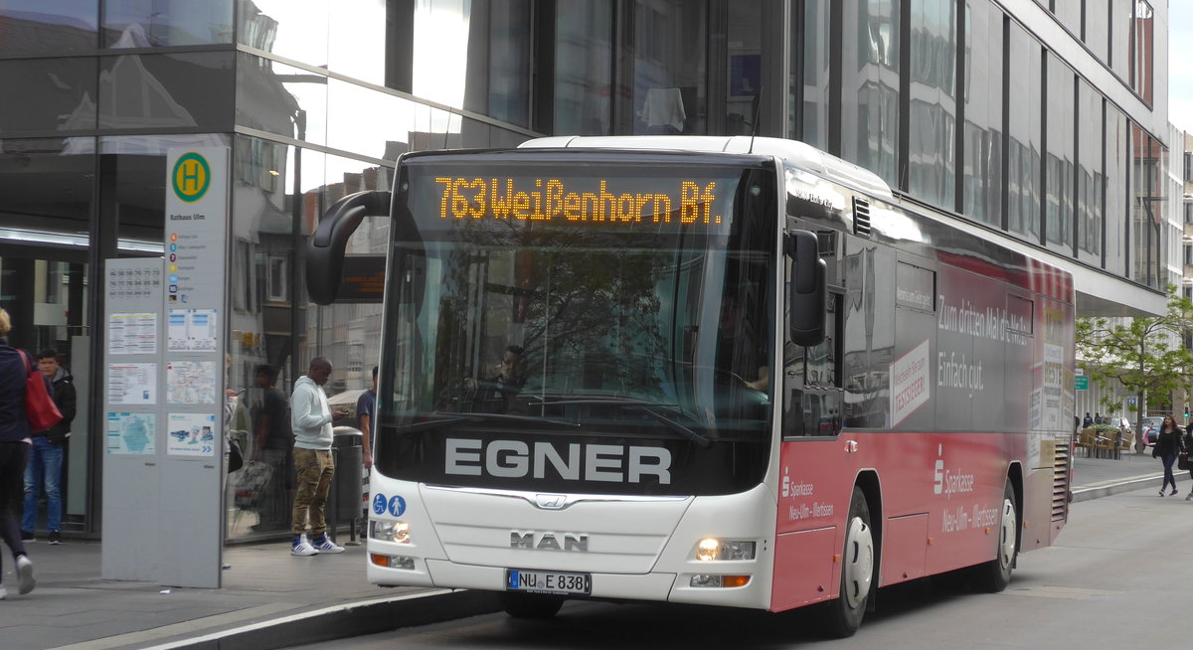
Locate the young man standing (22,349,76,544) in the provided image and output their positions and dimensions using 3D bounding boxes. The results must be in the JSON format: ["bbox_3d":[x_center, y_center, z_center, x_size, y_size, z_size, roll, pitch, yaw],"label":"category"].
[{"bbox_3d":[-5.095,1.126,25.600,0.520,1.790,0.350,0,-2,6],"label":"young man standing"}]

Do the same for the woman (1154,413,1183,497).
[{"bbox_3d":[11.932,2.726,57.500,0.540,1.680,0.450,0,-2,27],"label":"woman"}]

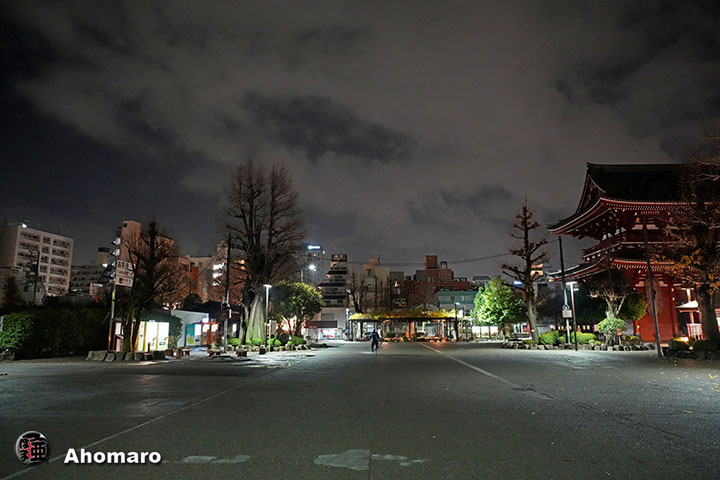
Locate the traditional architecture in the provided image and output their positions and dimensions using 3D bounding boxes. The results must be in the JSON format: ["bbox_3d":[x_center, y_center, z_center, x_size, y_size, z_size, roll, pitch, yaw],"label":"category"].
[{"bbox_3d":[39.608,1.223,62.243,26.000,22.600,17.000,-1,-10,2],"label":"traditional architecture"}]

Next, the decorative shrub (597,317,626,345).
[{"bbox_3d":[19.866,7.245,39.339,2.250,2.200,2.100,0,-10,0],"label":"decorative shrub"}]

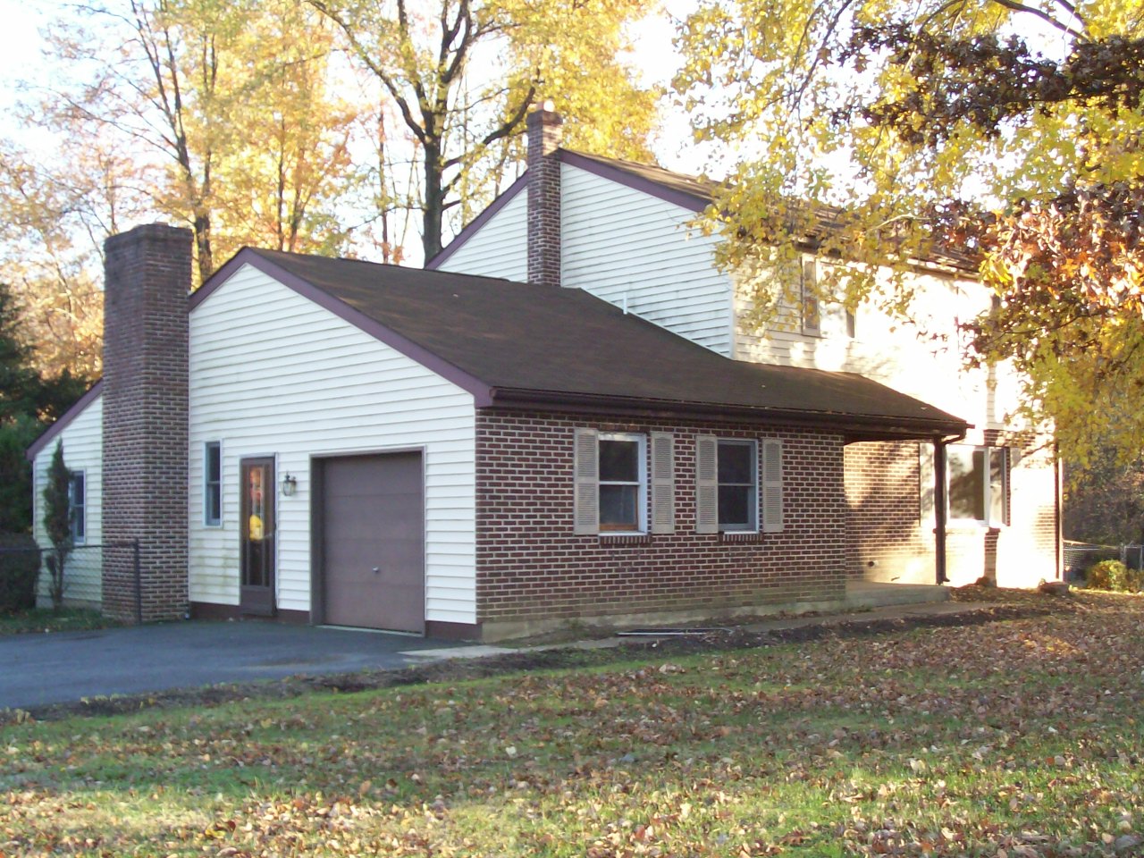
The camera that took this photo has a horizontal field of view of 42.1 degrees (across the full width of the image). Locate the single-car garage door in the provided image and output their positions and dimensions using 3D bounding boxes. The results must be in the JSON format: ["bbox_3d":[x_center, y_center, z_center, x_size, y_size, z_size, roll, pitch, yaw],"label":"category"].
[{"bbox_3d":[-2.366,1.387,17.902,0.100,2.090,2.200,3,-5,-42],"label":"single-car garage door"}]

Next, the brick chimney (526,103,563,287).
[{"bbox_3d":[-0.452,-3.706,24.525,0.420,3.280,0.430,3,-5,-42],"label":"brick chimney"}]

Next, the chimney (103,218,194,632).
[{"bbox_3d":[-6.116,-0.061,21.331,0.710,5.560,1.340,3,-5,-42],"label":"chimney"}]

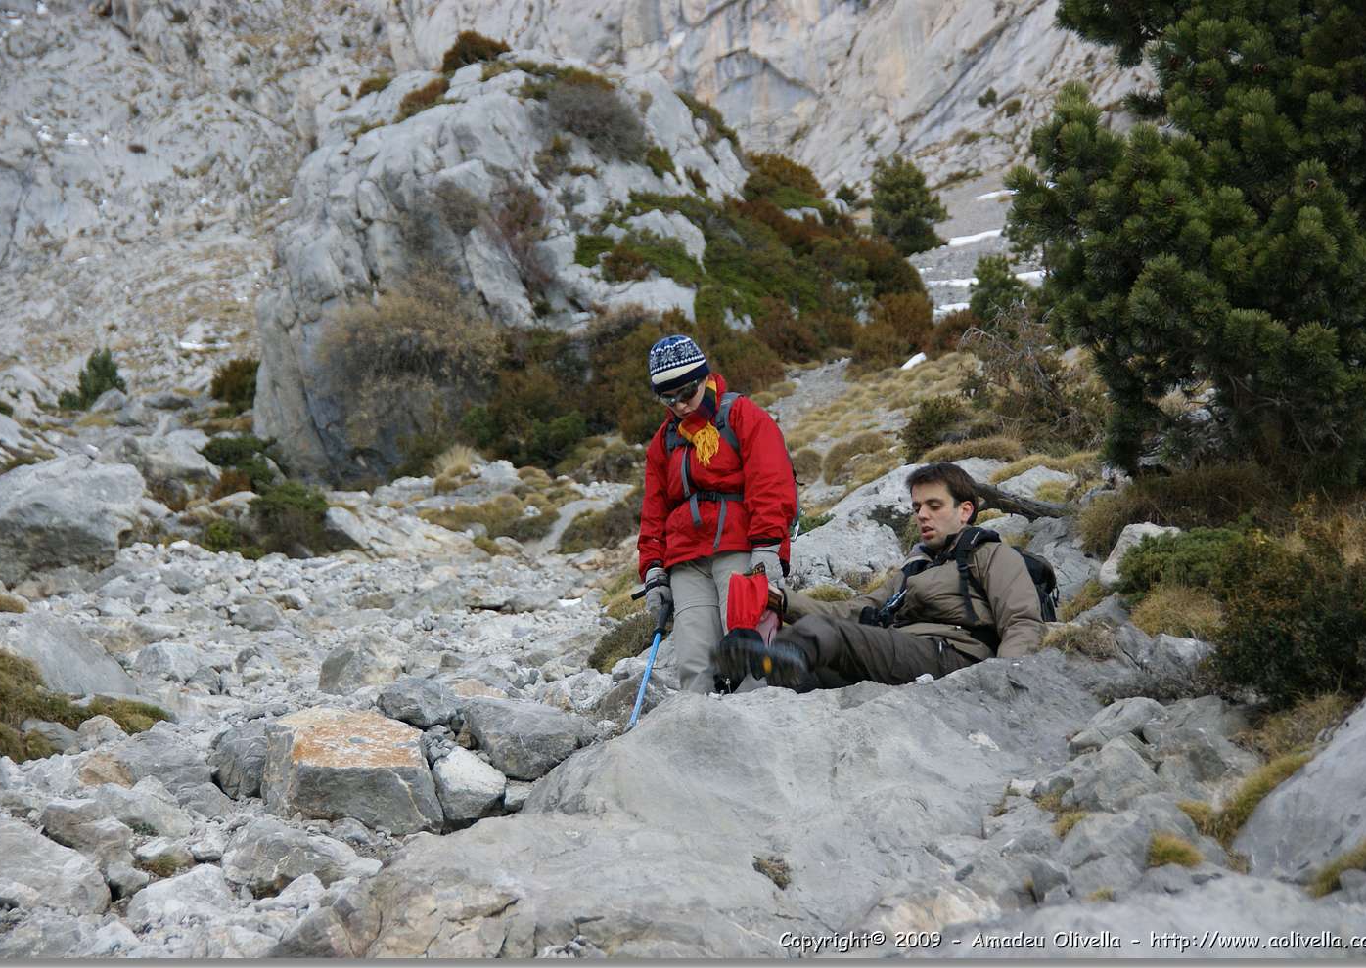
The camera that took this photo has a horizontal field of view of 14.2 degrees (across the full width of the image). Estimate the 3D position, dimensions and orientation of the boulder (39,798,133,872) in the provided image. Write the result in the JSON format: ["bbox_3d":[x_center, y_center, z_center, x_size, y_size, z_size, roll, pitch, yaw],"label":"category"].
[{"bbox_3d":[-1.479,0.872,13.600,0.234,0.180,0.187,0,-4,0],"label":"boulder"}]

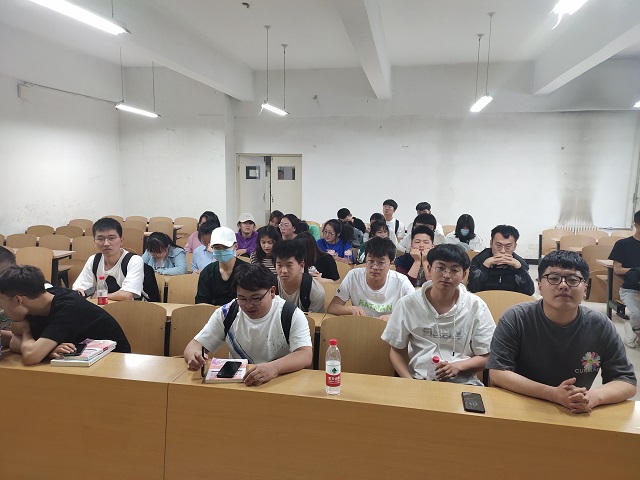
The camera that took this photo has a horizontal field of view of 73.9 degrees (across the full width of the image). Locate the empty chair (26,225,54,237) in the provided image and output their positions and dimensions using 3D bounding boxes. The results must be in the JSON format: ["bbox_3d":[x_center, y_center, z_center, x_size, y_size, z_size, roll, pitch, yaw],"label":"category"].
[{"bbox_3d":[-4.276,0.207,6.305,0.460,0.810,0.500,2,9,12],"label":"empty chair"}]

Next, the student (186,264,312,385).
[{"bbox_3d":[-0.306,0.705,2.184,0.580,1.240,0.700,2,9,12],"label":"student"}]

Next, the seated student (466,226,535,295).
[{"bbox_3d":[1.461,0.532,3.461,0.580,1.300,0.650,3,9,16],"label":"seated student"}]

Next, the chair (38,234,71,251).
[{"bbox_3d":[-3.426,0.370,5.286,0.460,0.810,0.500,2,9,12],"label":"chair"}]

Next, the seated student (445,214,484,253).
[{"bbox_3d":[1.671,0.286,5.016,0.480,1.177,0.700,3,9,16],"label":"seated student"}]

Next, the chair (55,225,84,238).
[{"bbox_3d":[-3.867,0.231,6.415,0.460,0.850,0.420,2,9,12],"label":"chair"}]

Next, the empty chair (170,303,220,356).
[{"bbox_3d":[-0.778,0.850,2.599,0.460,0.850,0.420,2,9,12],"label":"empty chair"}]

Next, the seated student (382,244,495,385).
[{"bbox_3d":[0.562,0.683,2.076,0.530,1.330,0.640,2,9,12],"label":"seated student"}]

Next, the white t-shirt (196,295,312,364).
[{"bbox_3d":[-0.307,0.554,2.245,0.570,0.540,0.400,2,9,12],"label":"white t-shirt"}]

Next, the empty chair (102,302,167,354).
[{"bbox_3d":[-1.235,0.809,2.648,0.450,0.820,0.400,2,9,12],"label":"empty chair"}]

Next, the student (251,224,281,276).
[{"bbox_3d":[-0.481,0.455,3.840,0.450,1.183,0.700,2,9,9],"label":"student"}]

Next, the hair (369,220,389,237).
[{"bbox_3d":[0.615,-0.110,4.471,0.200,0.200,0.220,0,9,-3],"label":"hair"}]

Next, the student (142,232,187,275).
[{"bbox_3d":[-1.483,0.466,4.130,0.460,1.100,0.620,2,9,12],"label":"student"}]

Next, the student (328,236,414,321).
[{"bbox_3d":[0.364,0.616,2.911,0.560,1.280,0.660,2,9,12],"label":"student"}]

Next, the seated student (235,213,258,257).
[{"bbox_3d":[-0.819,0.332,4.772,0.460,1.250,0.620,1,9,4],"label":"seated student"}]

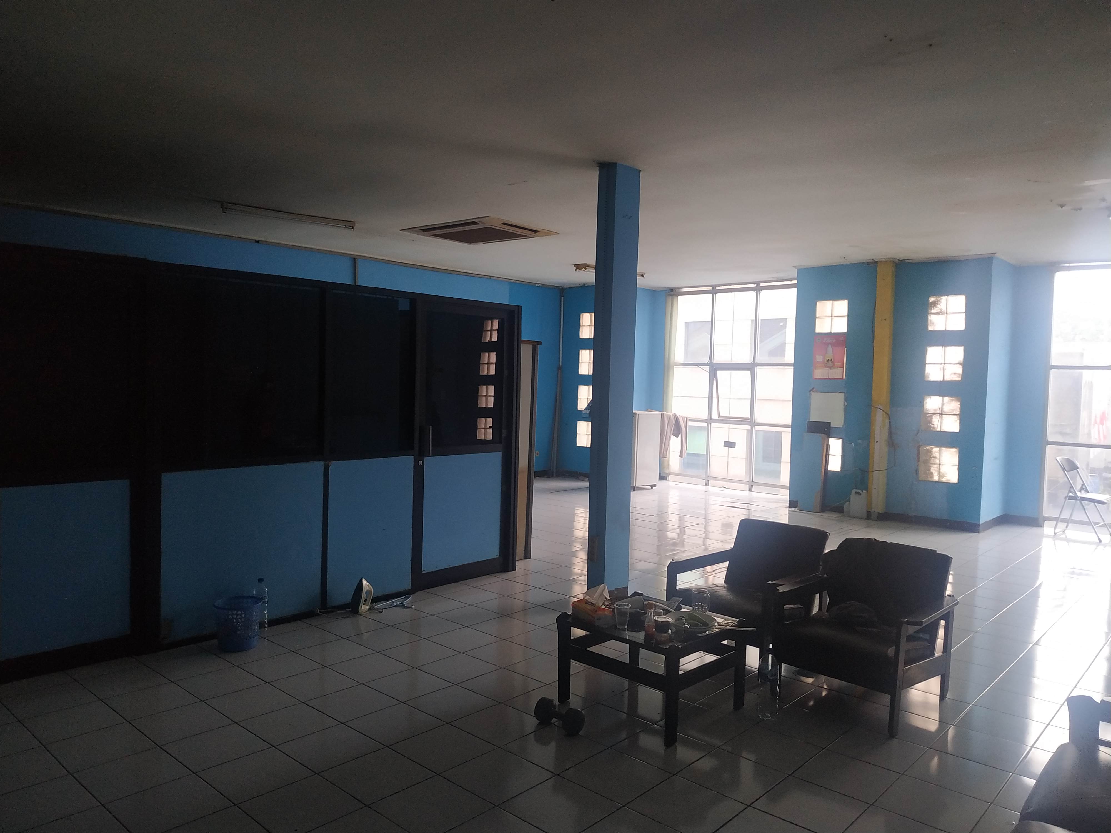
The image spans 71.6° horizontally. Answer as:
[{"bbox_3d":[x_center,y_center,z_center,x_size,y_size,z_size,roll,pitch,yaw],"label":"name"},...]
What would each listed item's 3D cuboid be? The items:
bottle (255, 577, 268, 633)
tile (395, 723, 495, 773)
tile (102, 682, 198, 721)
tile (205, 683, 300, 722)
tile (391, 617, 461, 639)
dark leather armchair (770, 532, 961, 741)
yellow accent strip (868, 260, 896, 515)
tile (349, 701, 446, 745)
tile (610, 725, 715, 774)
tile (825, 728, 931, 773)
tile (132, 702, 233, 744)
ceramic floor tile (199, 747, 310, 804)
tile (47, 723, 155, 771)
[{"bbox_3d":[-1.685,1.088,4.413,0.077,0.310,0.077,4,4,42],"label":"bottle"},{"bbox_3d":[-0.458,1.351,3.136,0.300,0.010,0.300,4,4,42],"label":"tile"},{"bbox_3d":[-1.723,1.218,3.287,0.300,0.010,0.300,3,2,42],"label":"tile"},{"bbox_3d":[-1.300,1.229,3.311,0.300,0.010,0.300,3,2,42],"label":"tile"},{"bbox_3d":[-0.725,1.216,4.438,0.300,0.010,0.300,3,2,42],"label":"tile"},{"bbox_3d":[1.447,0.967,3.543,0.720,0.660,0.660,0,2,-45],"label":"dark leather armchair"},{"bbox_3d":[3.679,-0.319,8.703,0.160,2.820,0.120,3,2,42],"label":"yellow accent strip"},{"bbox_3d":[-0.652,1.258,3.143,0.300,0.010,0.300,3,2,42],"label":"tile"},{"bbox_3d":[0.446,1.371,3.177,0.300,0.010,0.300,4,4,42],"label":"tile"},{"bbox_3d":[1.349,1.391,3.217,0.300,0.010,0.300,4,4,42],"label":"tile"},{"bbox_3d":[-1.500,1.232,3.092,0.297,0.010,0.297,3,2,42],"label":"tile"},{"bbox_3d":[-1.124,1.348,2.895,0.300,0.010,0.300,4,4,42],"label":"ceramic floor tile"},{"bbox_3d":[-1.692,1.238,2.878,0.300,0.010,0.300,3,2,42],"label":"tile"}]

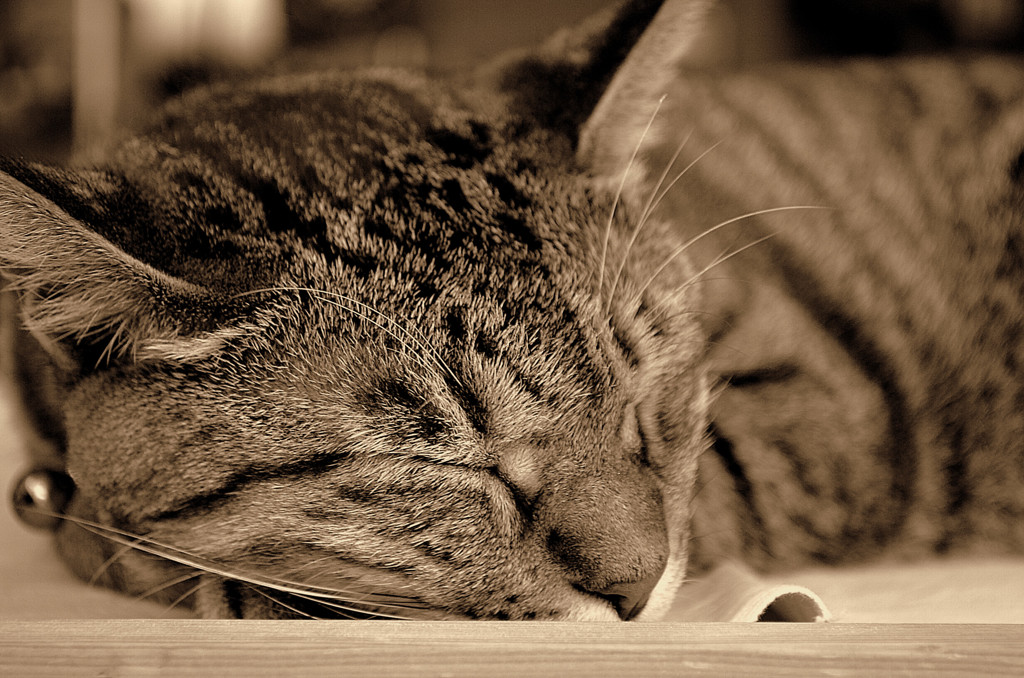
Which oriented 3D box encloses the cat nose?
[{"bbox_3d":[0.021,0.044,0.360,0.015,0.011,0.009,-16,19,-26],"label":"cat nose"}]

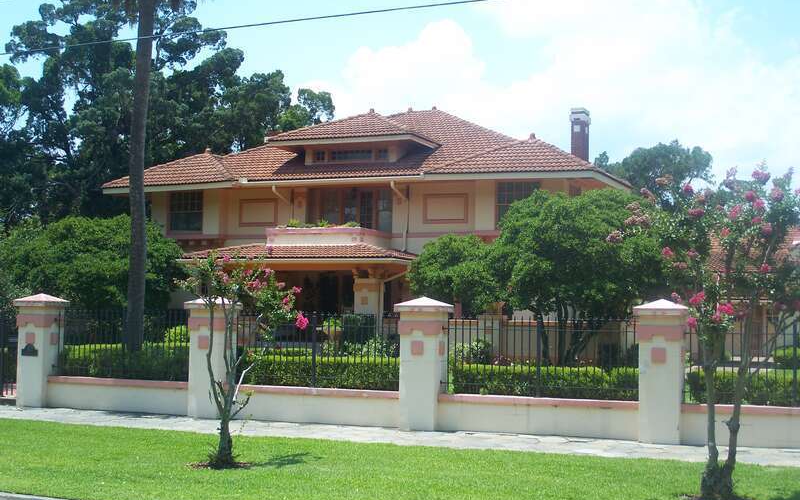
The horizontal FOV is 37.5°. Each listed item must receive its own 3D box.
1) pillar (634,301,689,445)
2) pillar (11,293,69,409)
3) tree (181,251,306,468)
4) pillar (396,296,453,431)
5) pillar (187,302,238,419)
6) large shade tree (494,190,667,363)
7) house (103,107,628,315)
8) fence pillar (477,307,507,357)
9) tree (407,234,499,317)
[{"bbox_3d":[3.390,1.554,15.178,0.625,1.830,0.625,0,-3,22],"label":"pillar"},{"bbox_3d":[-5.768,1.613,18.964,0.625,1.830,0.625,0,-3,22],"label":"pillar"},{"bbox_3d":[-1.676,1.125,12.438,1.300,2.222,1.200,1,-3,-8],"label":"tree"},{"bbox_3d":[0.337,1.573,16.440,0.625,1.830,0.625,0,-3,22],"label":"pillar"},{"bbox_3d":[-2.804,1.598,17.738,0.625,1.830,0.625,0,-3,22],"label":"pillar"},{"bbox_3d":[5.352,0.876,35.454,5.200,5.476,5.000,0,-3,9],"label":"large shade tree"},{"bbox_3d":[-1.331,-1.078,48.963,20.740,10.672,16.400,0,-3,22],"label":"house"},{"bbox_3d":[3.117,2.917,39.289,0.740,1.650,0.740,0,-3,22],"label":"fence pillar"},{"bbox_3d":[1.682,1.575,36.930,2.900,4.132,2.800,1,-3,3],"label":"tree"}]

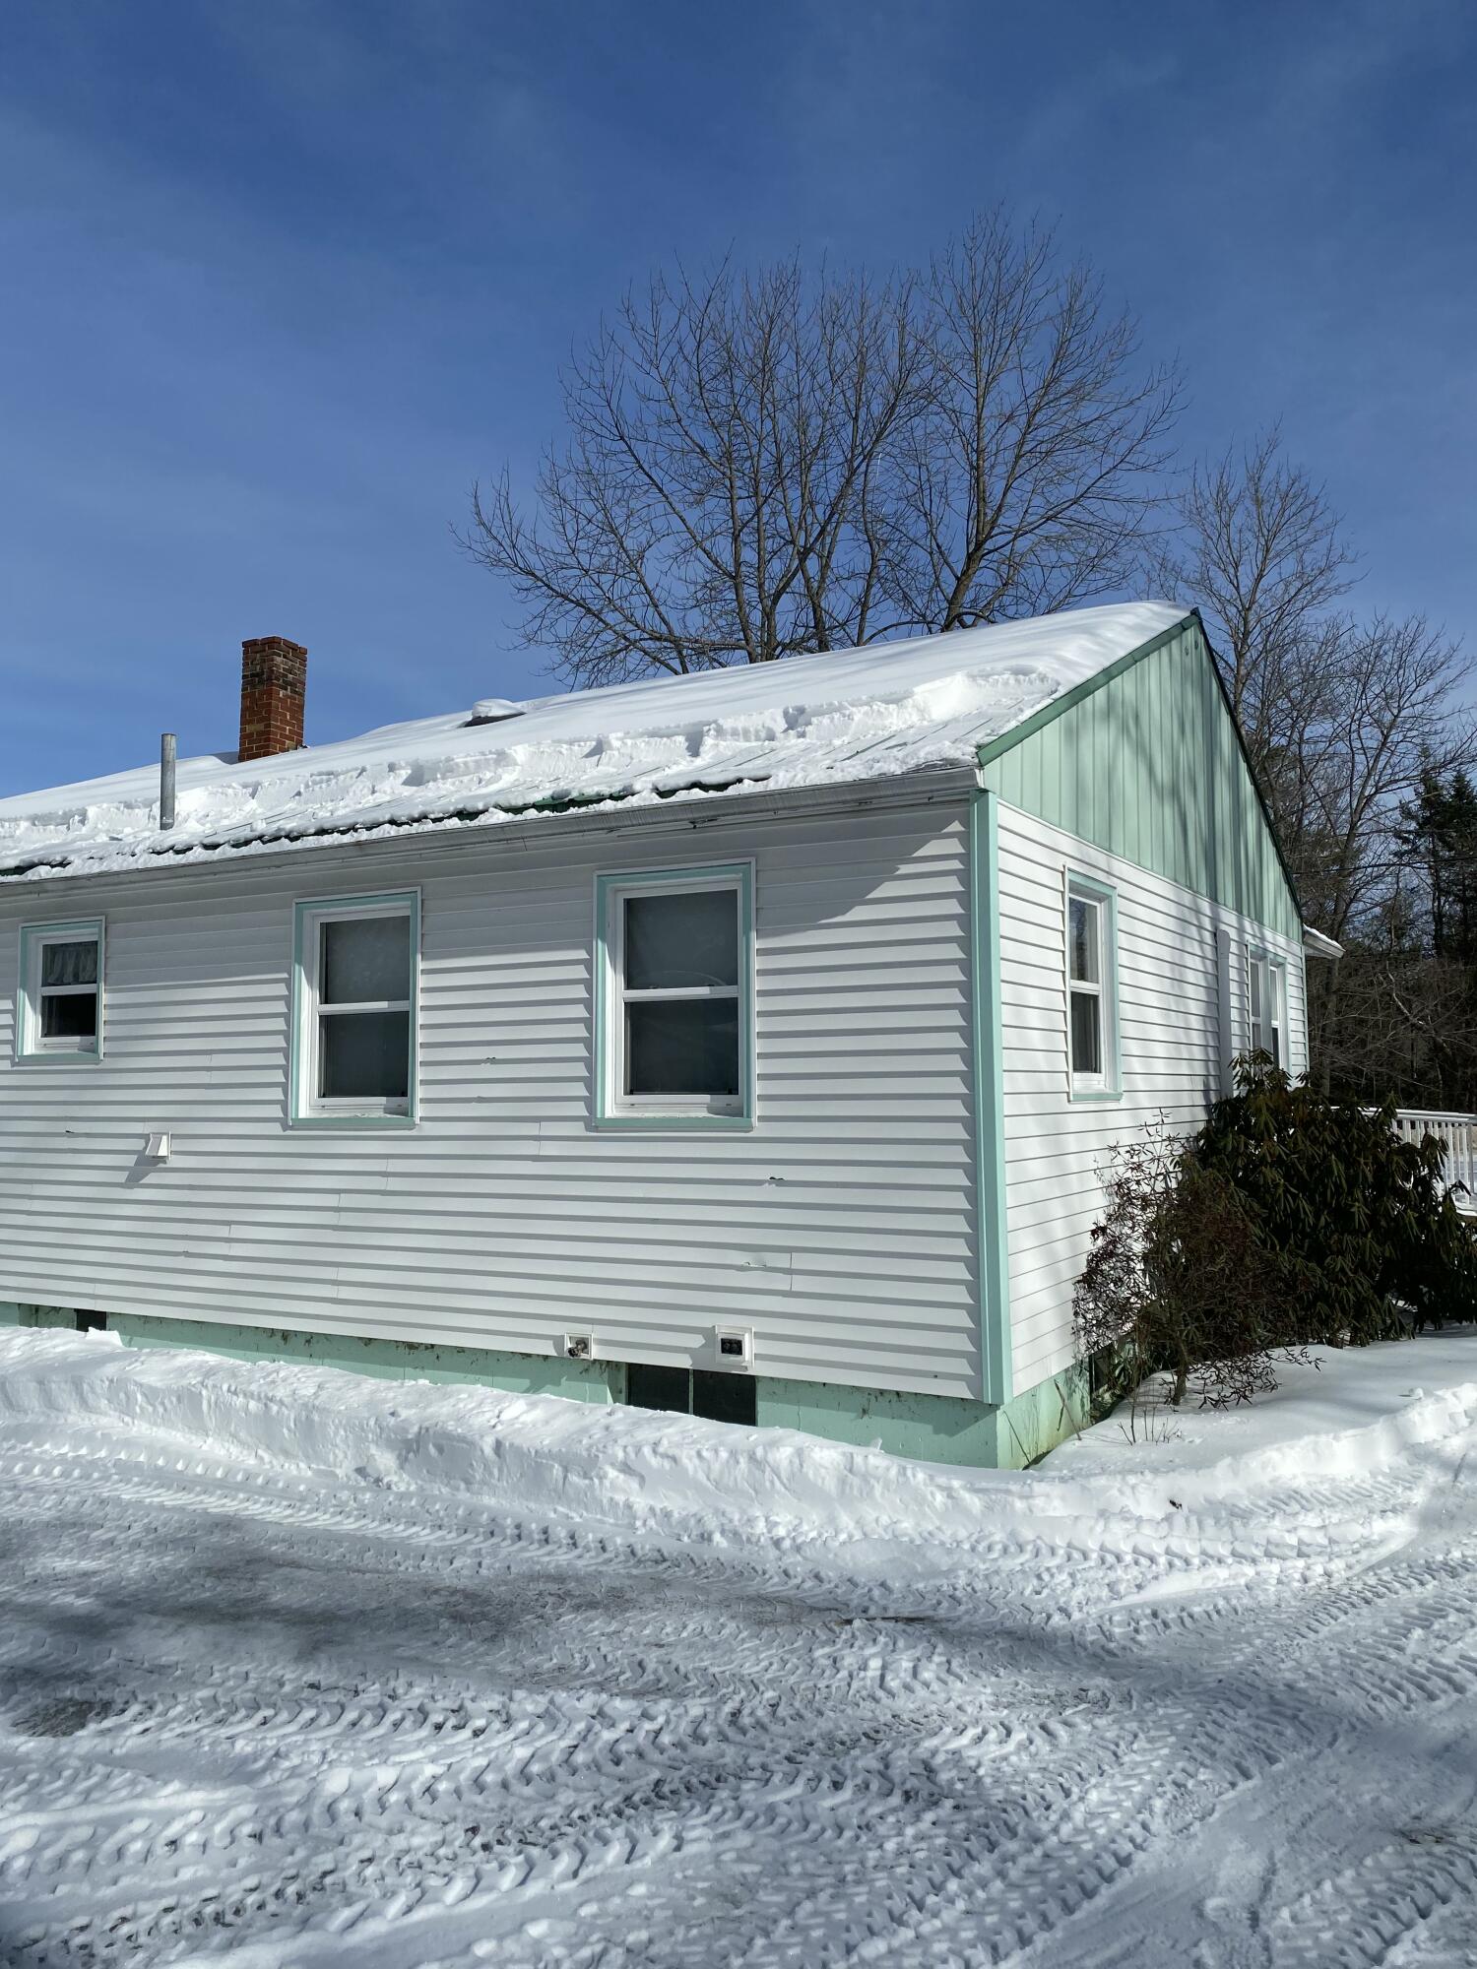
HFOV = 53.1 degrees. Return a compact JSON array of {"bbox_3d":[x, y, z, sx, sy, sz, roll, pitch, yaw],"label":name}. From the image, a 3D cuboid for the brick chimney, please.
[{"bbox_3d":[-4.619,-2.741,14.743,0.430,1.250,0.420,-3,-5,30],"label":"brick chimney"}]

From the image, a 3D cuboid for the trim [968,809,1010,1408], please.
[{"bbox_3d":[1.118,0.492,6.594,0.095,2.679,0.095,-3,-5,30],"label":"trim"}]

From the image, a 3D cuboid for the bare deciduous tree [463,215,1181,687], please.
[{"bbox_3d":[1.468,-4.579,23.425,11.280,15.973,10.152,-1,-4,4],"label":"bare deciduous tree"}]

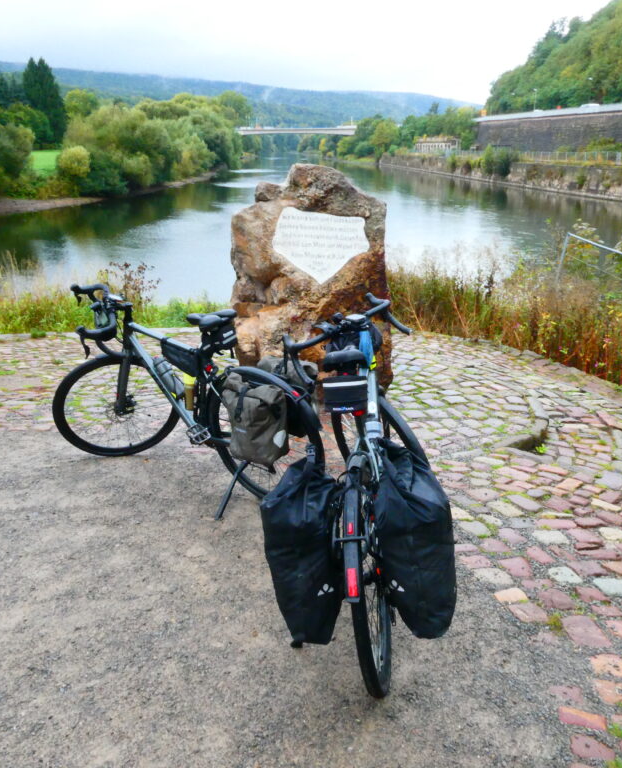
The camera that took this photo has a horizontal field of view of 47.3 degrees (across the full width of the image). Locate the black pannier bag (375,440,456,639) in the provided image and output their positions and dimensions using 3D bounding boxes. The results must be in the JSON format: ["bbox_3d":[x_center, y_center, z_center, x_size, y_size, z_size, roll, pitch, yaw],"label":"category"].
[{"bbox_3d":[0.338,0.471,2.228,0.215,0.540,0.310,-9,17,9],"label":"black pannier bag"}]

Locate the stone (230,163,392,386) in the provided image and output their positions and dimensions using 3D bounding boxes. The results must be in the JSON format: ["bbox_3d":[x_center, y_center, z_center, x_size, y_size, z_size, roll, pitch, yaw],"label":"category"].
[{"bbox_3d":[0.005,-0.701,5.011,1.100,1.630,0.600,3,19,8],"label":"stone"}]

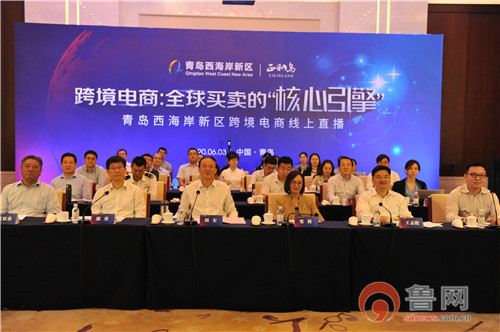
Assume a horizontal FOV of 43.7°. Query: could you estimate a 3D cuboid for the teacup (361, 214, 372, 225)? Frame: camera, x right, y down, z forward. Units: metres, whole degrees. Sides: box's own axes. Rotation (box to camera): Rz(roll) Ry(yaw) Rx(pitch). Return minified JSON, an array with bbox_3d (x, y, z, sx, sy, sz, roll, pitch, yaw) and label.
[{"bbox_3d":[1.055,0.496,5.707,0.108,0.085,0.108,1,3,-1],"label":"teacup"}]

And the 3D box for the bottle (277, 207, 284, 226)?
[{"bbox_3d":[0.278,0.444,5.612,0.062,0.178,0.062,1,3,-1],"label":"bottle"}]

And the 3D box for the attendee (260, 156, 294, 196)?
[{"bbox_3d":[0.391,0.537,7.750,0.520,1.292,0.780,1,3,0],"label":"attendee"}]

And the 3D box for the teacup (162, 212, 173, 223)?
[{"bbox_3d":[-0.746,0.471,5.648,0.105,0.105,0.105,1,3,-1],"label":"teacup"}]

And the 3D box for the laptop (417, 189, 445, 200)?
[{"bbox_3d":[2.199,0.359,7.675,0.325,0.200,0.260,1,3,0],"label":"laptop"}]

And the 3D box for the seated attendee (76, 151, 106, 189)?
[{"bbox_3d":[-2.389,0.429,9.230,0.490,1.304,0.760,1,3,-1],"label":"seated attendee"}]

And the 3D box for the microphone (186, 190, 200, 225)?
[{"bbox_3d":[-0.524,0.379,5.710,0.130,0.300,0.240,1,3,5],"label":"microphone"}]

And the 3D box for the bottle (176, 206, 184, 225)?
[{"bbox_3d":[-0.624,0.450,5.620,0.062,0.168,0.062,1,3,-3],"label":"bottle"}]

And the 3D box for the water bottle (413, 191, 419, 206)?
[{"bbox_3d":[1.997,0.395,7.490,0.063,0.172,0.063,1,3,-3],"label":"water bottle"}]

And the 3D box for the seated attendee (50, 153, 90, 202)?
[{"bbox_3d":[-2.279,0.502,7.735,0.540,1.307,0.760,1,3,-1],"label":"seated attendee"}]

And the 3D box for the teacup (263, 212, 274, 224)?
[{"bbox_3d":[0.166,0.481,5.714,0.110,0.100,0.110,1,3,-1],"label":"teacup"}]

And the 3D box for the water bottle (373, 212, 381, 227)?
[{"bbox_3d":[1.139,0.459,5.625,0.062,0.168,0.062,1,3,-1],"label":"water bottle"}]

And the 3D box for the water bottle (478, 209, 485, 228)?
[{"bbox_3d":[2.093,0.472,5.631,0.063,0.175,0.063,1,3,-1],"label":"water bottle"}]

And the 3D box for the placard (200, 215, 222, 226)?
[{"bbox_3d":[-0.338,0.482,5.539,0.200,0.093,0.080,1,3,-1],"label":"placard"}]

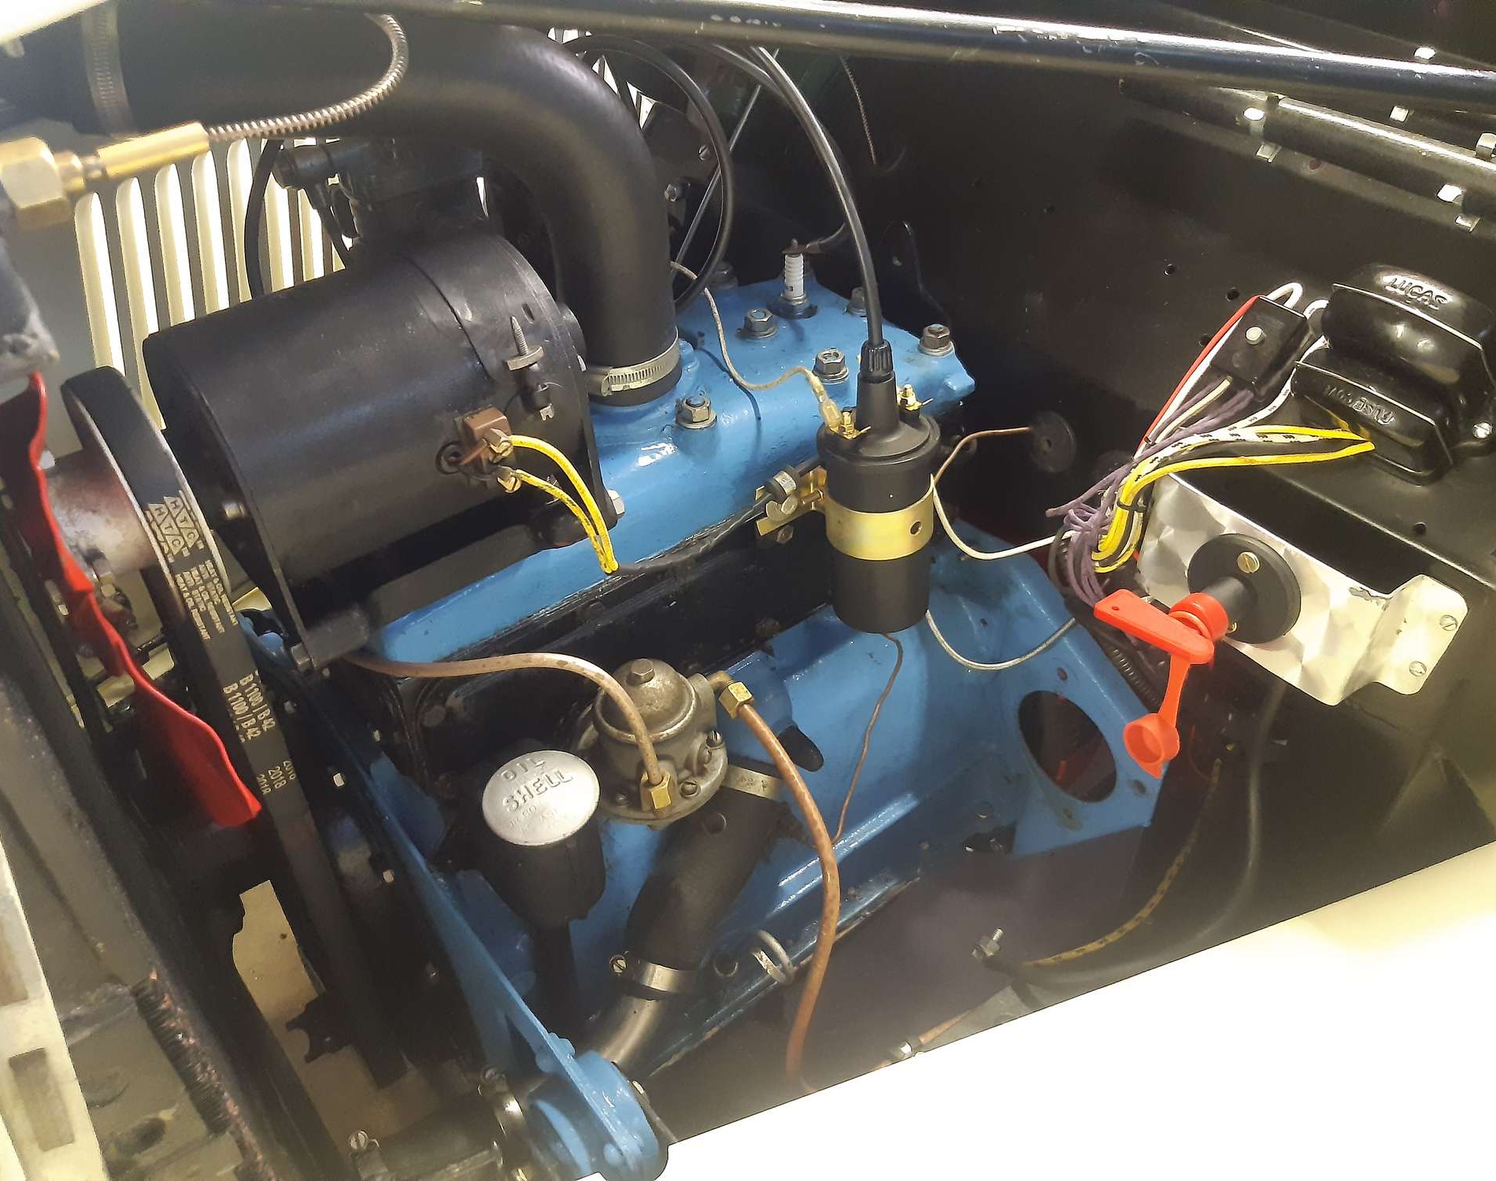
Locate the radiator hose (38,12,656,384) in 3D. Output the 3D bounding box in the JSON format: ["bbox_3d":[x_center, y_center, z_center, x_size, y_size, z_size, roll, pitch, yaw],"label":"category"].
[{"bbox_3d":[-0.167,-0.183,0.568,0.264,0.196,0.057,-2,41,-1],"label":"radiator hose"}]

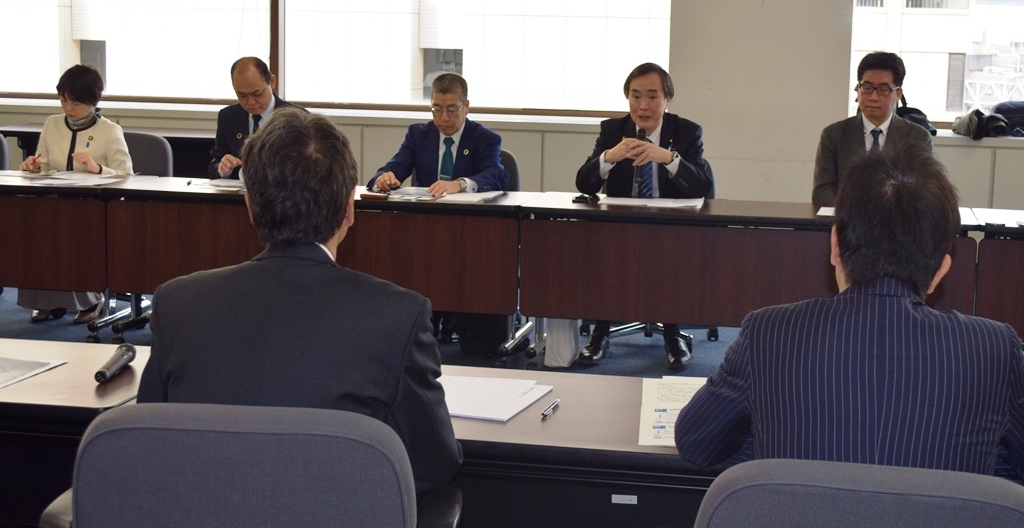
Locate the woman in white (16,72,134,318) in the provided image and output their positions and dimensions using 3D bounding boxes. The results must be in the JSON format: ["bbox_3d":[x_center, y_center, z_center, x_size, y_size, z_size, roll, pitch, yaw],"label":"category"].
[{"bbox_3d":[-2.077,-0.360,7.092,0.540,1.215,0.700,3,9,12],"label":"woman in white"}]

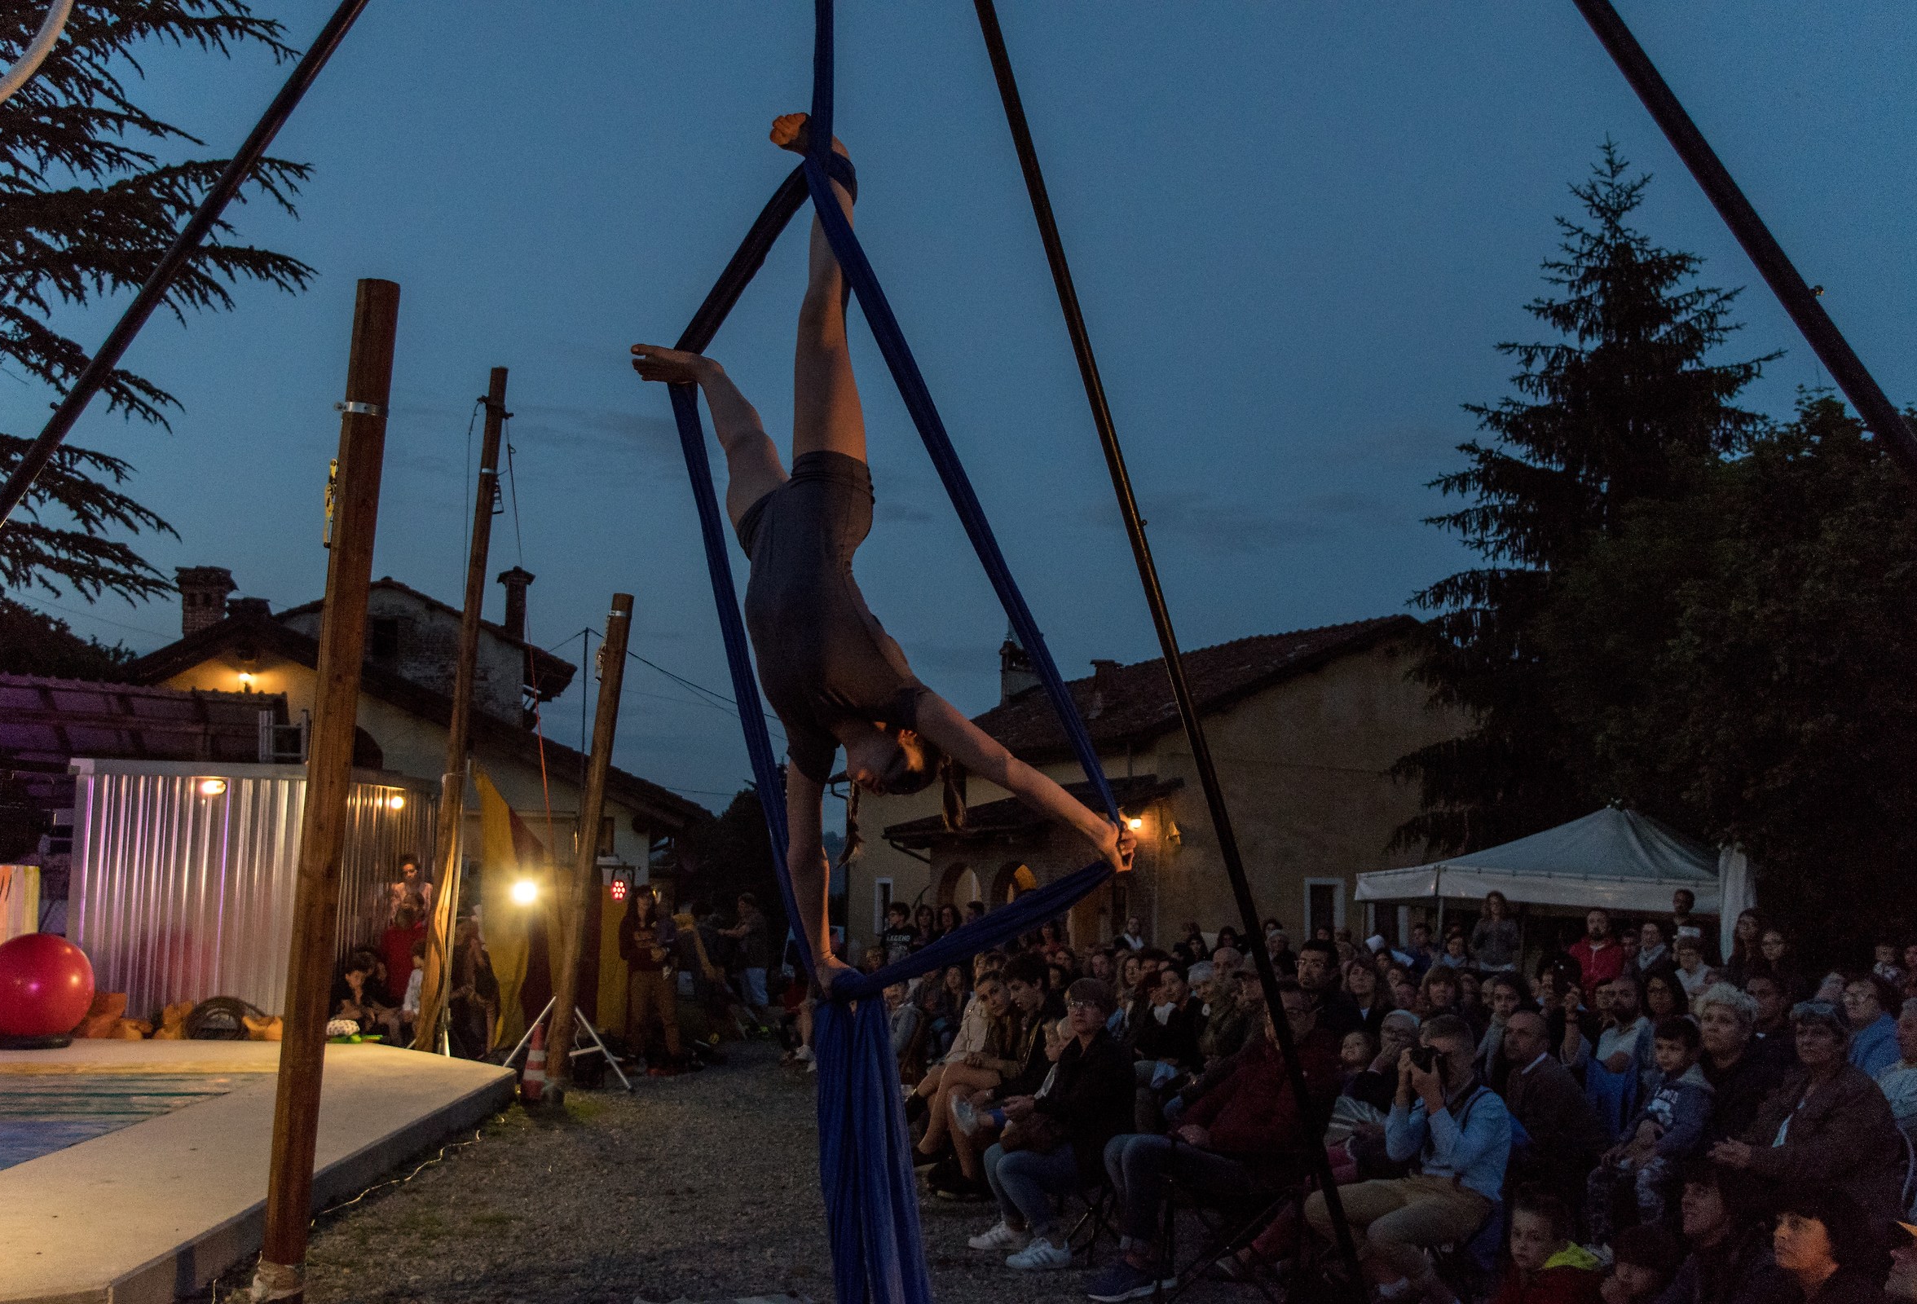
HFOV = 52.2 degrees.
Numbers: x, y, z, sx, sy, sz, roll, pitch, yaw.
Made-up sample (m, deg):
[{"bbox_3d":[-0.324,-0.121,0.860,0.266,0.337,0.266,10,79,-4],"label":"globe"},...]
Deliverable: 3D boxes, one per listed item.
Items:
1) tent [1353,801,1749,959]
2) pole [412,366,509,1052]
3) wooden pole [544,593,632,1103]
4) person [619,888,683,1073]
[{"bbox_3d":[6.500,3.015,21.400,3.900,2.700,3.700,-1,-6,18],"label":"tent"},{"bbox_3d":[-4.599,0.541,18.152,0.180,6.490,0.180,5,-6,0],"label":"pole"},{"bbox_3d":[-2.959,1.545,15.751,0.170,4.051,0.170,7,-6,0],"label":"wooden pole"},{"bbox_3d":[-2.776,2.980,17.821,0.560,1.631,0.420,2,-6,-6],"label":"person"}]

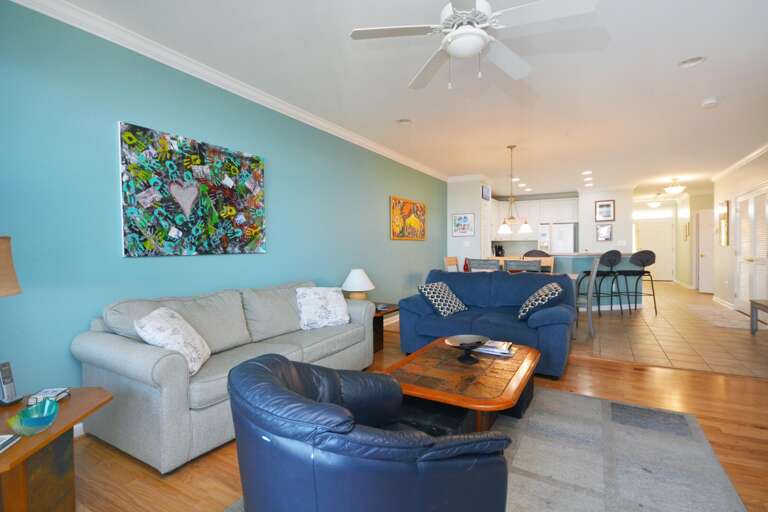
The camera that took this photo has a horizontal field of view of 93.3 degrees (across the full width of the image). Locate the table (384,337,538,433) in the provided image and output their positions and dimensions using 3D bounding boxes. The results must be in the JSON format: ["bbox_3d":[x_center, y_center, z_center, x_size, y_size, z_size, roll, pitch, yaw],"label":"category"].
[{"bbox_3d":[0.587,0.948,2.598,0.885,0.390,1.380,0,1,31],"label":"table"}]

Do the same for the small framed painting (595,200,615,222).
[{"bbox_3d":[5.745,-1.156,9.435,0.454,0.551,0.030,0,1,31],"label":"small framed painting"}]

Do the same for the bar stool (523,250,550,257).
[{"bbox_3d":[2.791,0.482,6.593,0.490,1.110,0.520,0,1,31],"label":"bar stool"}]

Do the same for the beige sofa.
[{"bbox_3d":[-0.999,0.698,2.950,0.900,0.840,2.120,0,2,31],"label":"beige sofa"}]

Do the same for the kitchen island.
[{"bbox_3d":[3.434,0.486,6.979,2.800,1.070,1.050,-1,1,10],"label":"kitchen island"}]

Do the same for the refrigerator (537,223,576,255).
[{"bbox_3d":[4.744,0.063,9.925,0.860,1.770,0.750,0,1,31],"label":"refrigerator"}]

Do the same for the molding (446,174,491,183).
[{"bbox_3d":[1.655,-1.609,7.584,0.720,0.110,0.090,0,2,31],"label":"molding"}]

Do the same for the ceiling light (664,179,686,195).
[{"bbox_3d":[6.715,-1.616,8.357,0.400,0.350,0.400,0,1,31],"label":"ceiling light"}]

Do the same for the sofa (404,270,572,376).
[{"bbox_3d":[1.132,0.635,3.951,1.710,0.895,0.920,0,2,31],"label":"sofa"}]

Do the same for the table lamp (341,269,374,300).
[{"bbox_3d":[-0.316,0.399,4.369,0.410,0.490,0.410,0,1,0],"label":"table lamp"}]

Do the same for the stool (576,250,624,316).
[{"bbox_3d":[3.787,0.473,6.361,0.480,1.110,0.500,-1,1,-13],"label":"stool"}]

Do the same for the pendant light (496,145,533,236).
[{"bbox_3d":[1.982,-1.002,5.544,0.510,1.340,0.470,0,1,31],"label":"pendant light"}]

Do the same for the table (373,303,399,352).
[{"bbox_3d":[-0.154,0.873,4.469,0.700,0.490,0.620,0,1,31],"label":"table"}]

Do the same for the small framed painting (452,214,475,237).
[{"bbox_3d":[1.702,-0.658,7.757,0.493,0.503,0.030,0,1,31],"label":"small framed painting"}]

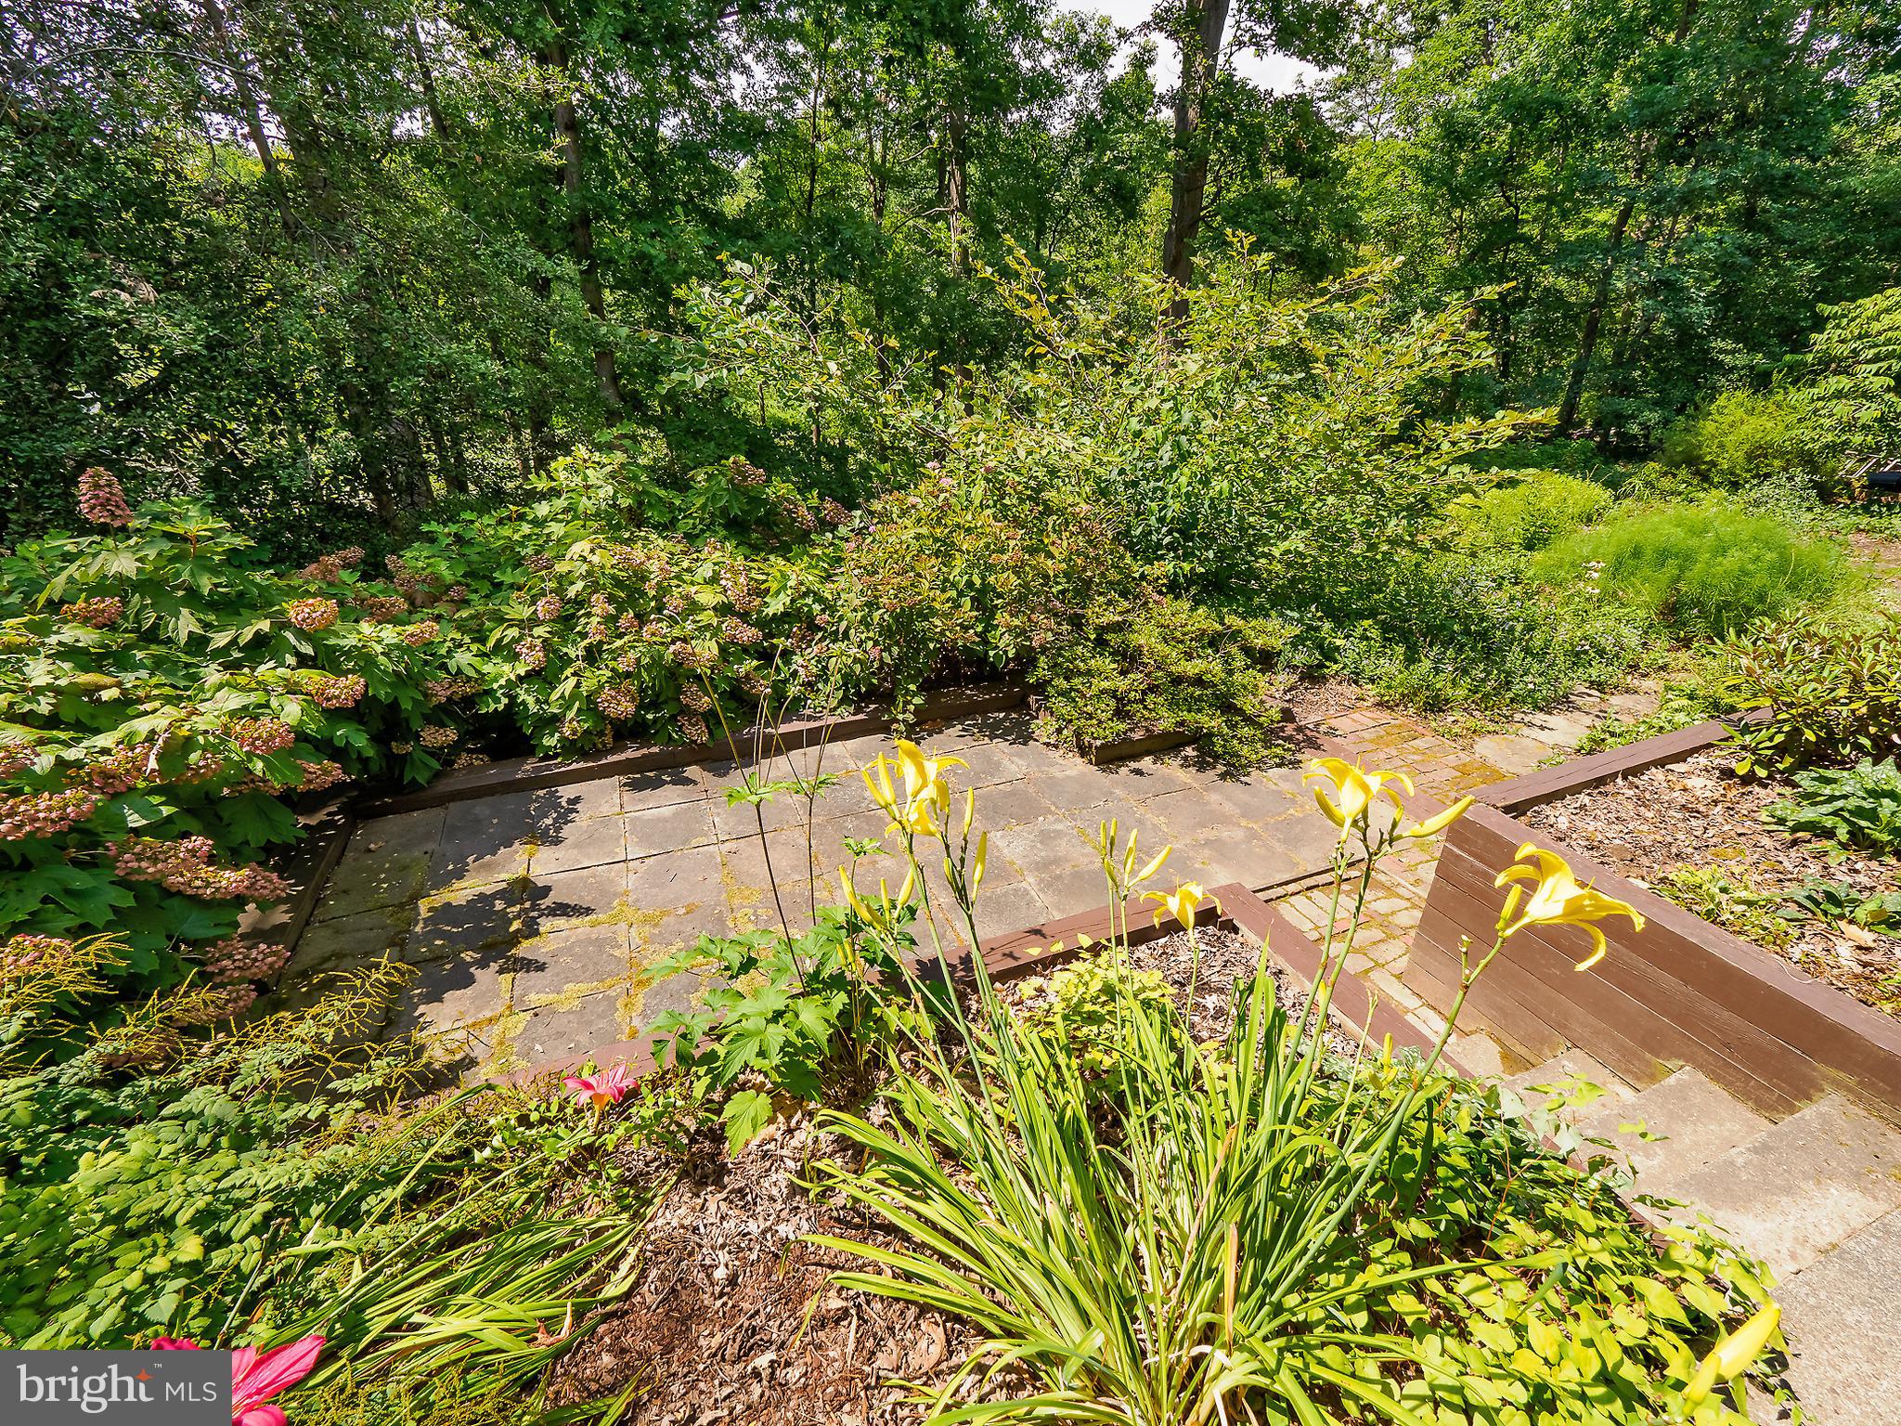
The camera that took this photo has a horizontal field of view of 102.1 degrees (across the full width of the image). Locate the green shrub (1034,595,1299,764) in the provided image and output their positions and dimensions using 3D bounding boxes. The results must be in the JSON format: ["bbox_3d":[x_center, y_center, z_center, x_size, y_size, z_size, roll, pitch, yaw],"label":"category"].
[{"bbox_3d":[1.256,-0.247,4.702,1.260,0.661,0.991,-9,27,-19],"label":"green shrub"}]

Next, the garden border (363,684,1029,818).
[{"bbox_3d":[-1.248,0.166,4.540,3.758,0.103,0.198,-9,27,-19],"label":"garden border"}]

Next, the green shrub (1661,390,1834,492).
[{"bbox_3d":[10.674,-3.621,10.300,1.600,1.220,1.450,23,33,39],"label":"green shrub"}]

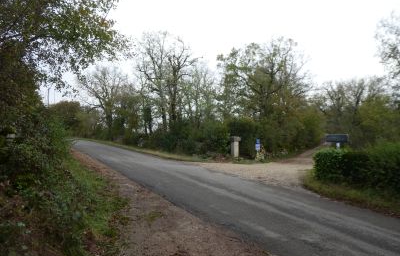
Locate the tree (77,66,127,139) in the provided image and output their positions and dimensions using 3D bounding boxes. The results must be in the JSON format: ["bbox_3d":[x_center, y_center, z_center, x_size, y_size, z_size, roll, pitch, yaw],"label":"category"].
[{"bbox_3d":[-13.500,-3.450,38.000,6.800,9.900,6.400,0,0,0],"label":"tree"}]

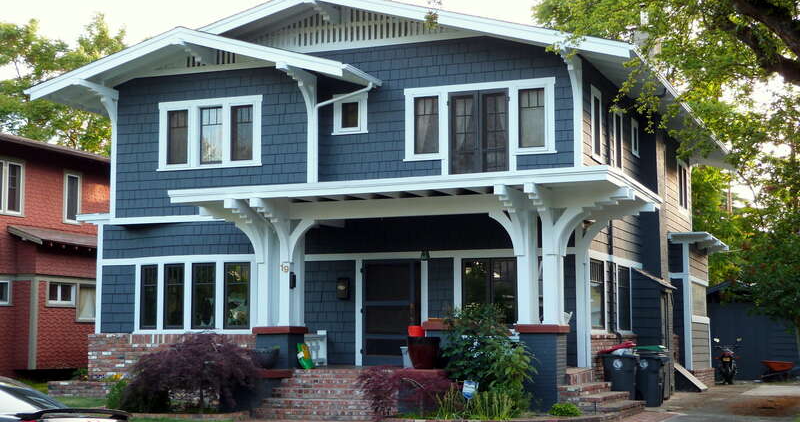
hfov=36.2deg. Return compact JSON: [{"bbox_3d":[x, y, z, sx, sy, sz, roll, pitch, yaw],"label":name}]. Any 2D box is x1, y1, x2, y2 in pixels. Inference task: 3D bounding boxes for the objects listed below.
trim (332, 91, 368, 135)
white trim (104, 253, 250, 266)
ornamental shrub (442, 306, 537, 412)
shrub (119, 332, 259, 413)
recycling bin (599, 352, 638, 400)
[{"bbox_3d":[-0.990,-1.918,24.024,0.740,0.817,0.140,-3,-7,21],"label":"trim"},{"bbox_3d":[-4.461,0.967,24.340,3.620,0.135,0.060,-2,-6,21],"label":"white trim"},{"bbox_3d":[1.413,2.363,19.723,1.420,1.700,1.300,-3,-7,21],"label":"ornamental shrub"},{"bbox_3d":[-3.797,2.877,21.838,2.300,1.380,1.800,-3,-7,21],"label":"shrub"},{"bbox_3d":[4.266,3.165,23.642,0.620,1.080,0.700,-3,-7,21],"label":"recycling bin"}]

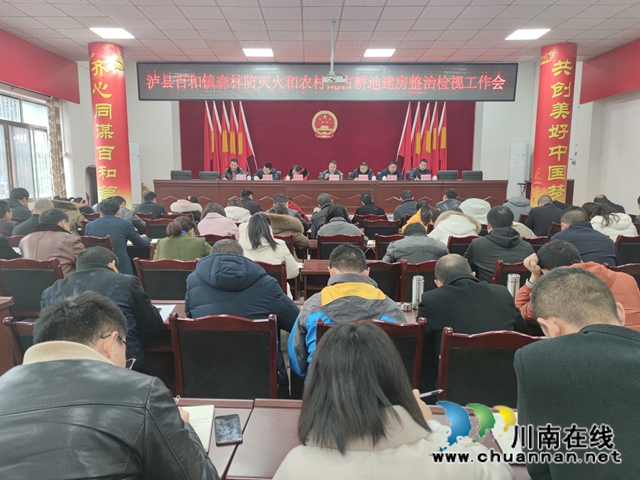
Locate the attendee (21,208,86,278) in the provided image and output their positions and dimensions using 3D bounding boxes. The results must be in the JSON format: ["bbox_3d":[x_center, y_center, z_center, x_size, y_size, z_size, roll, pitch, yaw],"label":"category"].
[{"bbox_3d":[-1.976,0.374,3.488,0.540,1.247,0.750,0,8,0],"label":"attendee"}]

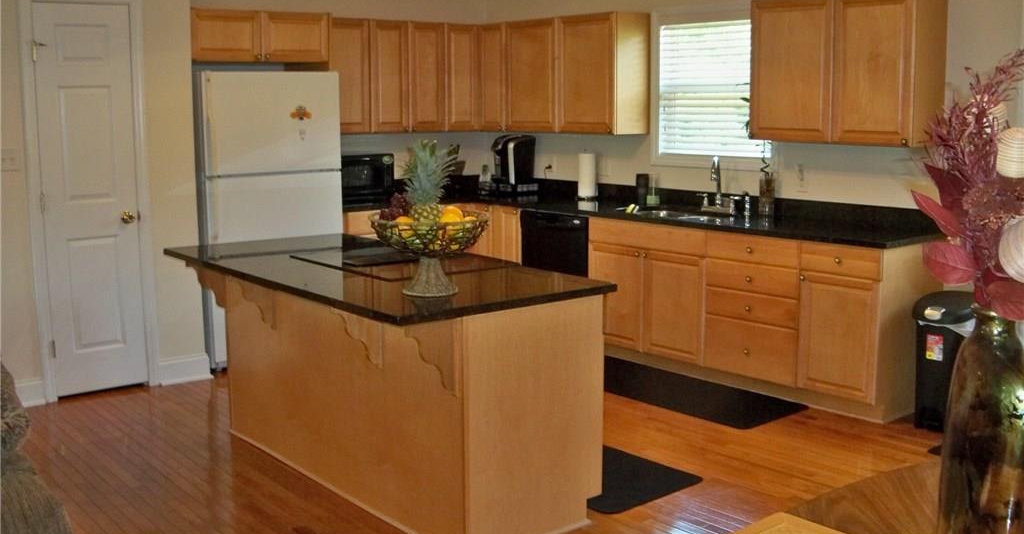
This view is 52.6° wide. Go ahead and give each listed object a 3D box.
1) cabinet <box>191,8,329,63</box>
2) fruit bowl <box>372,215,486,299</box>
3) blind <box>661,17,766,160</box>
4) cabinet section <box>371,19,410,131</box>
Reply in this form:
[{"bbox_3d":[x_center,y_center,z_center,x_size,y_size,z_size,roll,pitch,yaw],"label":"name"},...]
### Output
[{"bbox_3d":[-1.668,-1.465,6.615,0.949,0.318,0.325,-7,12,-39],"label":"cabinet"},{"bbox_3d":[-0.297,-0.050,3.768,0.426,0.273,0.426,0,9,0],"label":"fruit bowl"},{"bbox_3d":[1.224,-1.071,6.281,0.053,0.794,0.880,-7,12,-39],"label":"blind"},{"bbox_3d":[-0.927,-1.308,7.139,0.322,0.750,0.320,-8,12,-41],"label":"cabinet section"}]

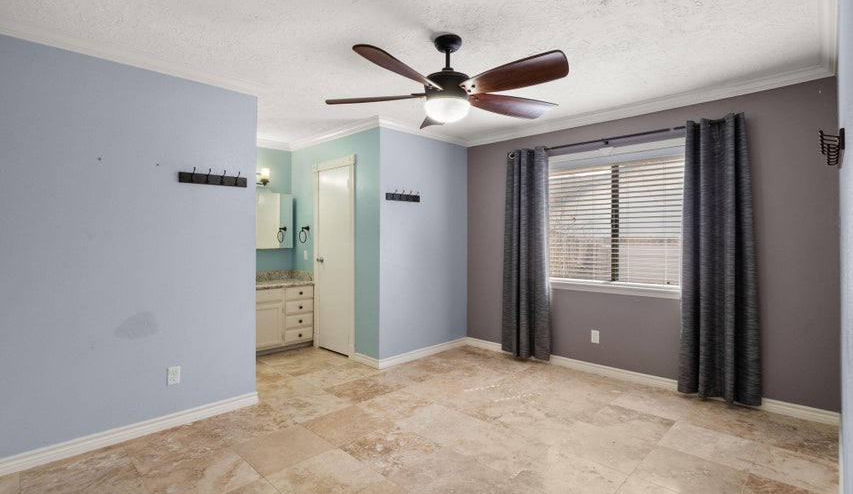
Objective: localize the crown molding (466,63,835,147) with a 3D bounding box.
[{"bbox_3d":[1.578,-1.194,3.604,3.030,0.085,0.085,1,2,42],"label":"crown molding"}]

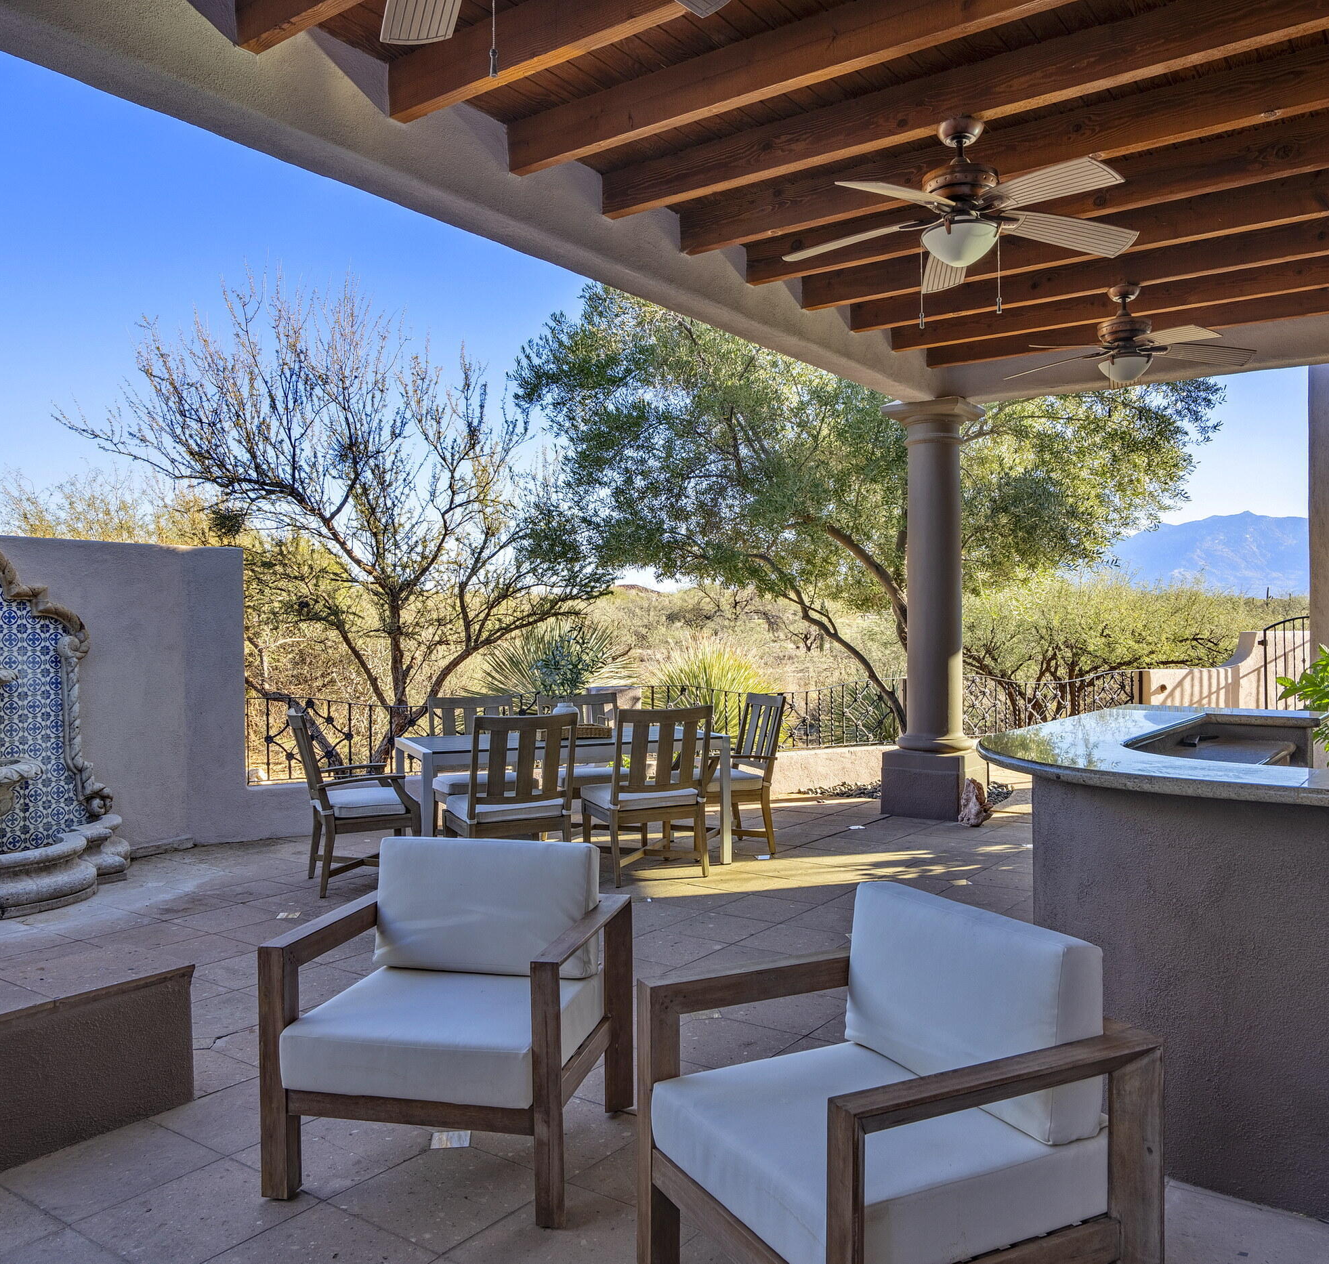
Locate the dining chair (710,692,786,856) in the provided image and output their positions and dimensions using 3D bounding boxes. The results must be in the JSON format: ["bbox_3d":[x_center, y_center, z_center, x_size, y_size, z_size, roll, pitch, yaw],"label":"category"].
[{"bbox_3d":[0.385,0.891,6.630,0.640,0.960,0.580,0,0,-23],"label":"dining chair"}]

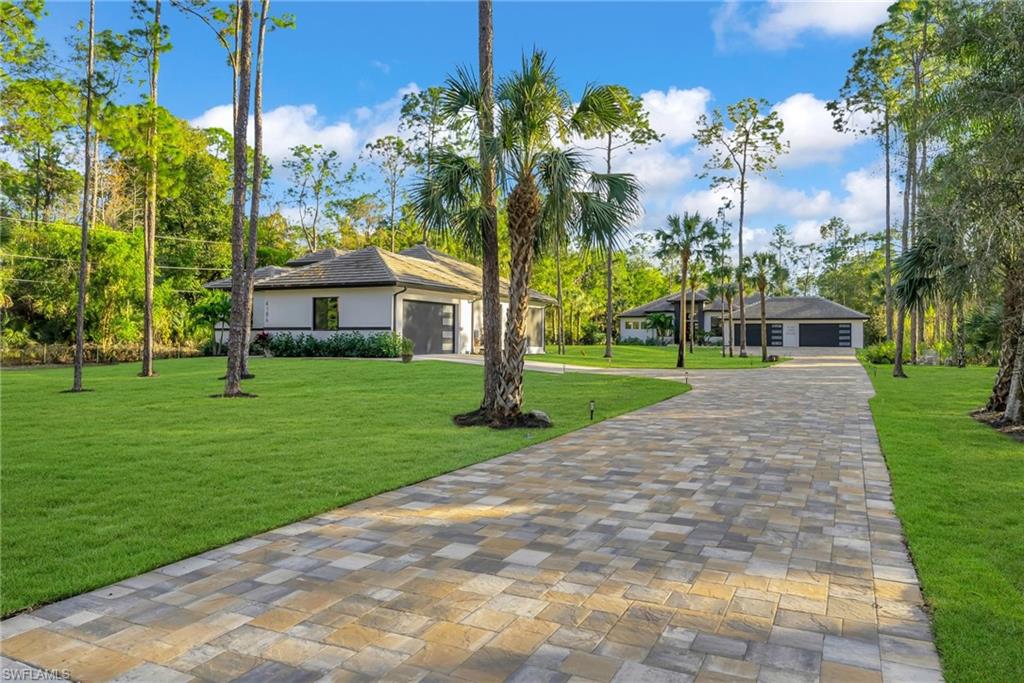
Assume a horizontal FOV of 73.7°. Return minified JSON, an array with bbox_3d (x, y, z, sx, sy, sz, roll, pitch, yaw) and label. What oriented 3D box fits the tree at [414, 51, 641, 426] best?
[{"bbox_3d":[0.291,-1.987,12.800,4.100,6.940,4.100,0,0,0],"label":"tree"}]

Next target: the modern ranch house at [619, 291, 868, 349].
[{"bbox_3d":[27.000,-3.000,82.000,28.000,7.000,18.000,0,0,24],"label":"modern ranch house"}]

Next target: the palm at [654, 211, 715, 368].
[{"bbox_3d":[8.338,-2.489,33.000,2.900,7.490,2.900,0,0,0],"label":"palm"}]

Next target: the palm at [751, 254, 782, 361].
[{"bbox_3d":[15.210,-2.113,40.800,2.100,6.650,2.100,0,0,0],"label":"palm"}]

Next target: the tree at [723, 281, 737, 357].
[{"bbox_3d":[15.523,-1.616,48.500,1.400,5.430,1.400,0,0,0],"label":"tree"}]

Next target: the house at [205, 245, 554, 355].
[{"bbox_3d":[-6.700,-2.660,39.600,12.800,6.700,19.300,0,0,24],"label":"house"}]

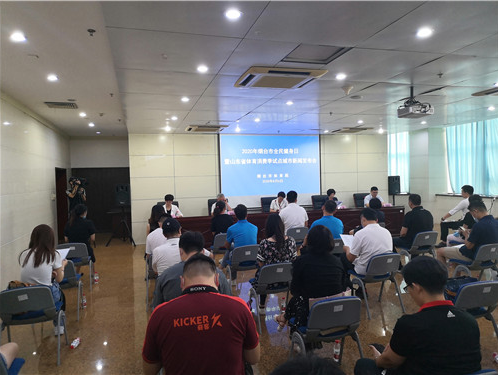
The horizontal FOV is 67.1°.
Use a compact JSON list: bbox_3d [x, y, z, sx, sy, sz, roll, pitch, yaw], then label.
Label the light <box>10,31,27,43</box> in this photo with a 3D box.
[{"bbox_3d":[-2.203,-1.443,3.581,0.160,0.060,0.160,-2,2,-16],"label":"light"}]

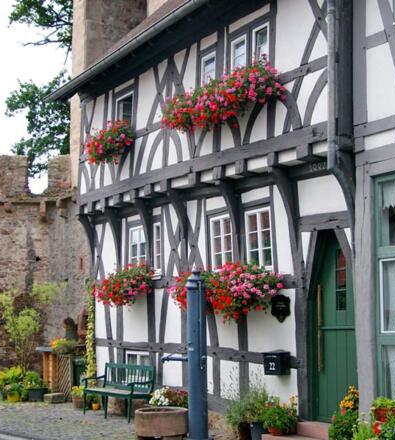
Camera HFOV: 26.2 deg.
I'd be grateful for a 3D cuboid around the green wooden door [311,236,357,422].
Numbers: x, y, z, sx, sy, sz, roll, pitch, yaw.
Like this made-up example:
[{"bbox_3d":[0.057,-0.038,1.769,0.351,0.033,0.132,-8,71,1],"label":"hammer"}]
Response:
[{"bbox_3d":[1.694,1.332,10.406,0.090,2.250,0.860,4,-8,-31],"label":"green wooden door"}]

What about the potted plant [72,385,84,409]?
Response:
[{"bbox_3d":[-2.176,3.287,15.700,0.270,0.400,0.270,0,-7,0],"label":"potted plant"}]

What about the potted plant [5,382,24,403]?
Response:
[{"bbox_3d":[-3.756,3.543,17.400,0.369,0.394,0.370,0,-7,0],"label":"potted plant"}]

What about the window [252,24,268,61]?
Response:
[{"bbox_3d":[0.877,-2.270,11.203,0.100,0.547,0.347,4,-8,-31],"label":"window"}]

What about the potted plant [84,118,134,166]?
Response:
[{"bbox_3d":[-1.534,-1.361,14.694,0.420,0.560,1.100,4,-8,-31],"label":"potted plant"}]

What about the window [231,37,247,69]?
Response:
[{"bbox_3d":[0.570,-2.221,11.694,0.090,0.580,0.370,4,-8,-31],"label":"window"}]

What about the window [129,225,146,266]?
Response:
[{"bbox_3d":[-0.981,0.496,14.711,0.100,0.733,0.652,4,-8,-31],"label":"window"}]

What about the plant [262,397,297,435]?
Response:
[{"bbox_3d":[1.013,2.399,10.350,0.410,0.470,0.410,0,-7,0],"label":"plant"}]

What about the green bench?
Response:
[{"bbox_3d":[-1.332,2.873,14.200,0.560,0.860,1.600,5,-9,-33],"label":"green bench"}]

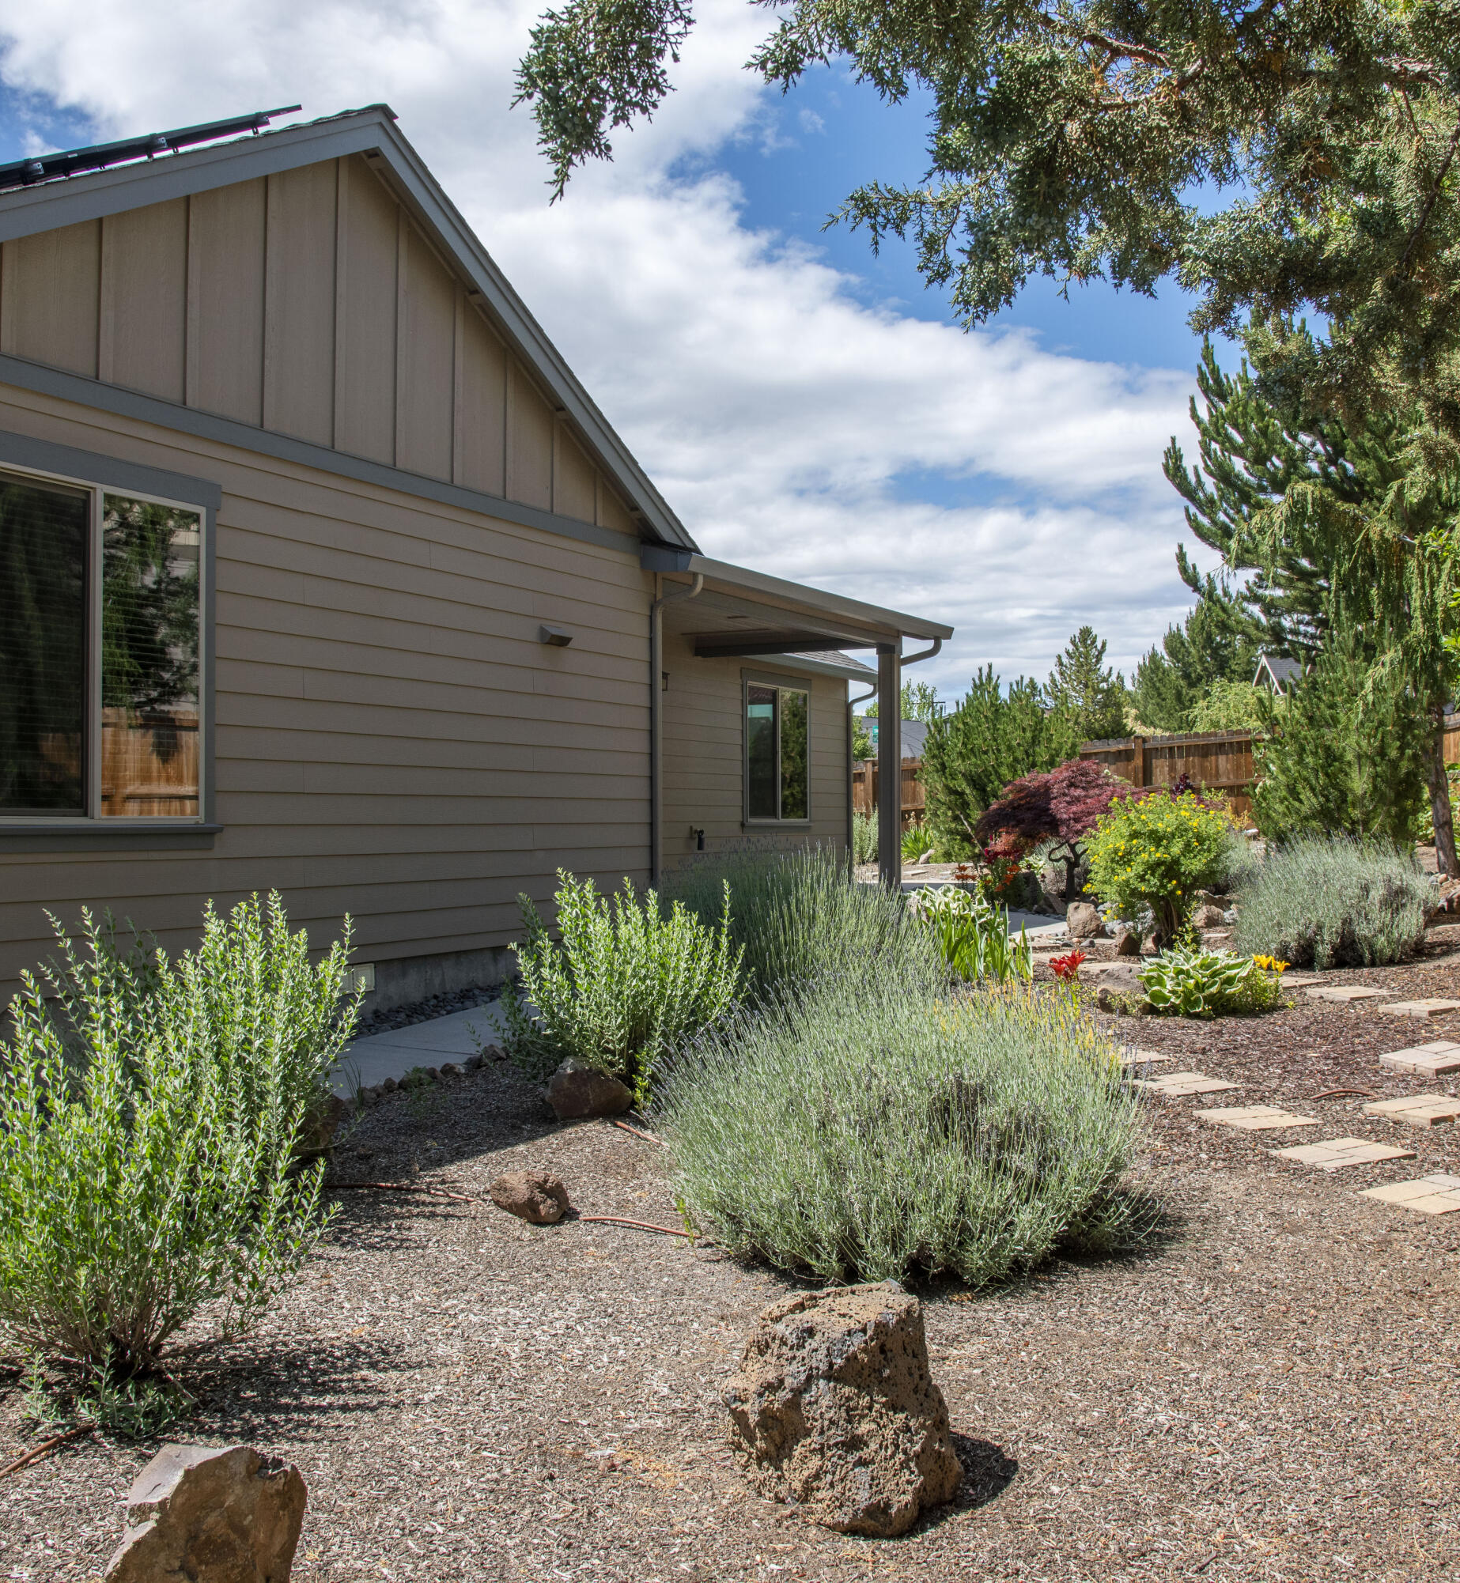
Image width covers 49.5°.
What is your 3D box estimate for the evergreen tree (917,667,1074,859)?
[{"bbox_3d":[3.894,-0.388,23.000,2.350,2.861,2.300,0,-1,10],"label":"evergreen tree"}]

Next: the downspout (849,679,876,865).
[{"bbox_3d":[1.919,-0.256,22.900,0.420,2.735,0.090,0,-1,29],"label":"downspout"}]

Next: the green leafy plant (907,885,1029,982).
[{"bbox_3d":[1.630,0.955,10.800,0.850,0.630,0.700,0,-1,0],"label":"green leafy plant"}]

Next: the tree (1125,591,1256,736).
[{"bbox_3d":[9.463,-1.632,32.500,2.600,4.923,2.600,0,-1,16],"label":"tree"}]

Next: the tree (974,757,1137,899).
[{"bbox_3d":[3.597,0.431,17.200,1.850,1.607,1.700,0,-1,12],"label":"tree"}]

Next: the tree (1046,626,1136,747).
[{"bbox_3d":[7.521,-1.266,33.000,2.200,4.389,2.200,0,-1,13],"label":"tree"}]

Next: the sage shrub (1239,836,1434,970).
[{"bbox_3d":[4.151,0.732,10.850,1.380,0.839,1.300,0,-1,21],"label":"sage shrub"}]

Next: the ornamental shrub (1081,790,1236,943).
[{"bbox_3d":[3.282,0.570,12.100,1.190,1.153,1.150,0,-1,15],"label":"ornamental shrub"}]

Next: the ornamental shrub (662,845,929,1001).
[{"bbox_3d":[0.374,0.824,9.000,1.520,1.026,1.450,0,-1,2],"label":"ornamental shrub"}]

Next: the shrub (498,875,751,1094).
[{"bbox_3d":[-0.522,0.900,7.750,1.180,1.028,1.100,0,-1,-4],"label":"shrub"}]

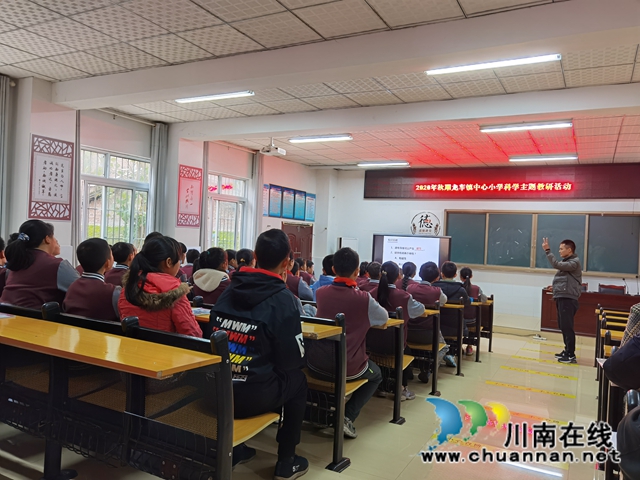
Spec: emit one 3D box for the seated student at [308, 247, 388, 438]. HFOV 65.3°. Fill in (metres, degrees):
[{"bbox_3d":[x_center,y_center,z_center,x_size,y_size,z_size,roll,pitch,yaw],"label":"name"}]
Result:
[{"bbox_3d":[0.202,0.650,3.022,0.460,1.202,0.640,3,1,29],"label":"seated student"}]

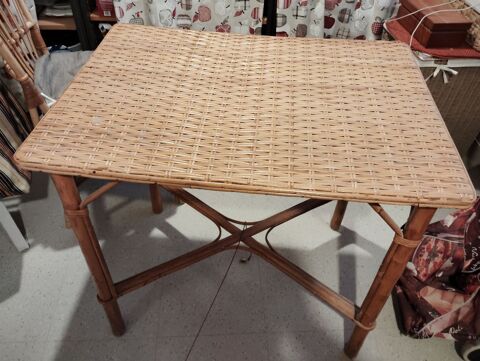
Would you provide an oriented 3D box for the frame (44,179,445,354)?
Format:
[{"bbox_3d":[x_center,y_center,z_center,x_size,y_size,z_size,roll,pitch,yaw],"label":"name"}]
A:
[{"bbox_3d":[0.014,0.076,1.070,0.728,0.713,0.514,5,46,2],"label":"frame"}]

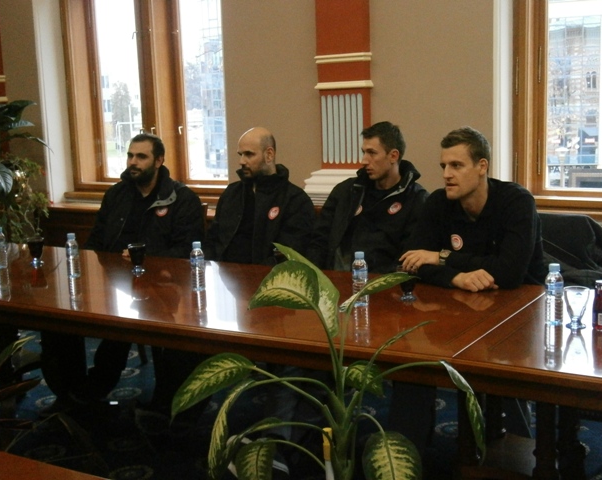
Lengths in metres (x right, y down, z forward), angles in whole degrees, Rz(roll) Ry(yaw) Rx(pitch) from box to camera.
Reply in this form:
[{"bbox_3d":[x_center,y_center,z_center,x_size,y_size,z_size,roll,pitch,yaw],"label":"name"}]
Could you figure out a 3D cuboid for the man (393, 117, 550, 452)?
[{"bbox_3d":[0.636,0.232,3.337,0.580,1.345,0.660,4,11,35],"label":"man"}]

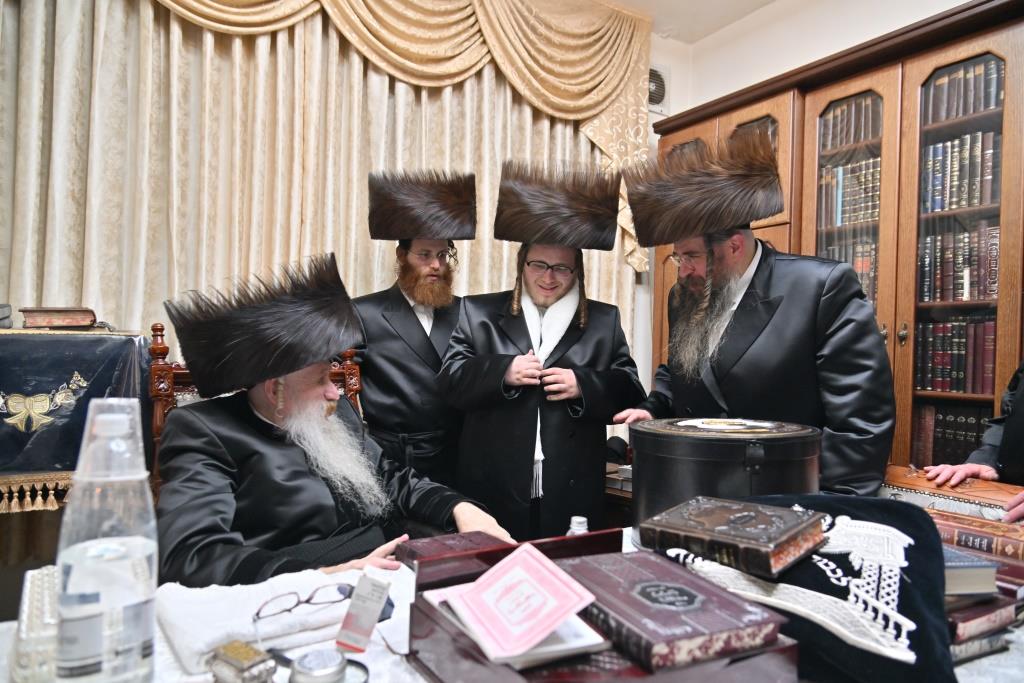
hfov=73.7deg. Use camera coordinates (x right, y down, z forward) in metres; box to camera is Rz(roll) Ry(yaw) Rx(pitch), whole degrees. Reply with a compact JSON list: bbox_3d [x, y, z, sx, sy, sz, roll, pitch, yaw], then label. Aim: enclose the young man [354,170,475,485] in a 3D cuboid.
[{"bbox_3d":[-0.330,0.348,2.323,0.540,1.860,0.380,2,-1,-14],"label":"young man"}]

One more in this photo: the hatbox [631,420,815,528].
[{"bbox_3d":[0.466,0.323,1.514,0.420,0.270,0.420,2,-1,0],"label":"hatbox"}]

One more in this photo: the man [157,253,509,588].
[{"bbox_3d":[-0.388,0.542,1.419,0.780,1.430,0.680,1,-2,41],"label":"man"}]

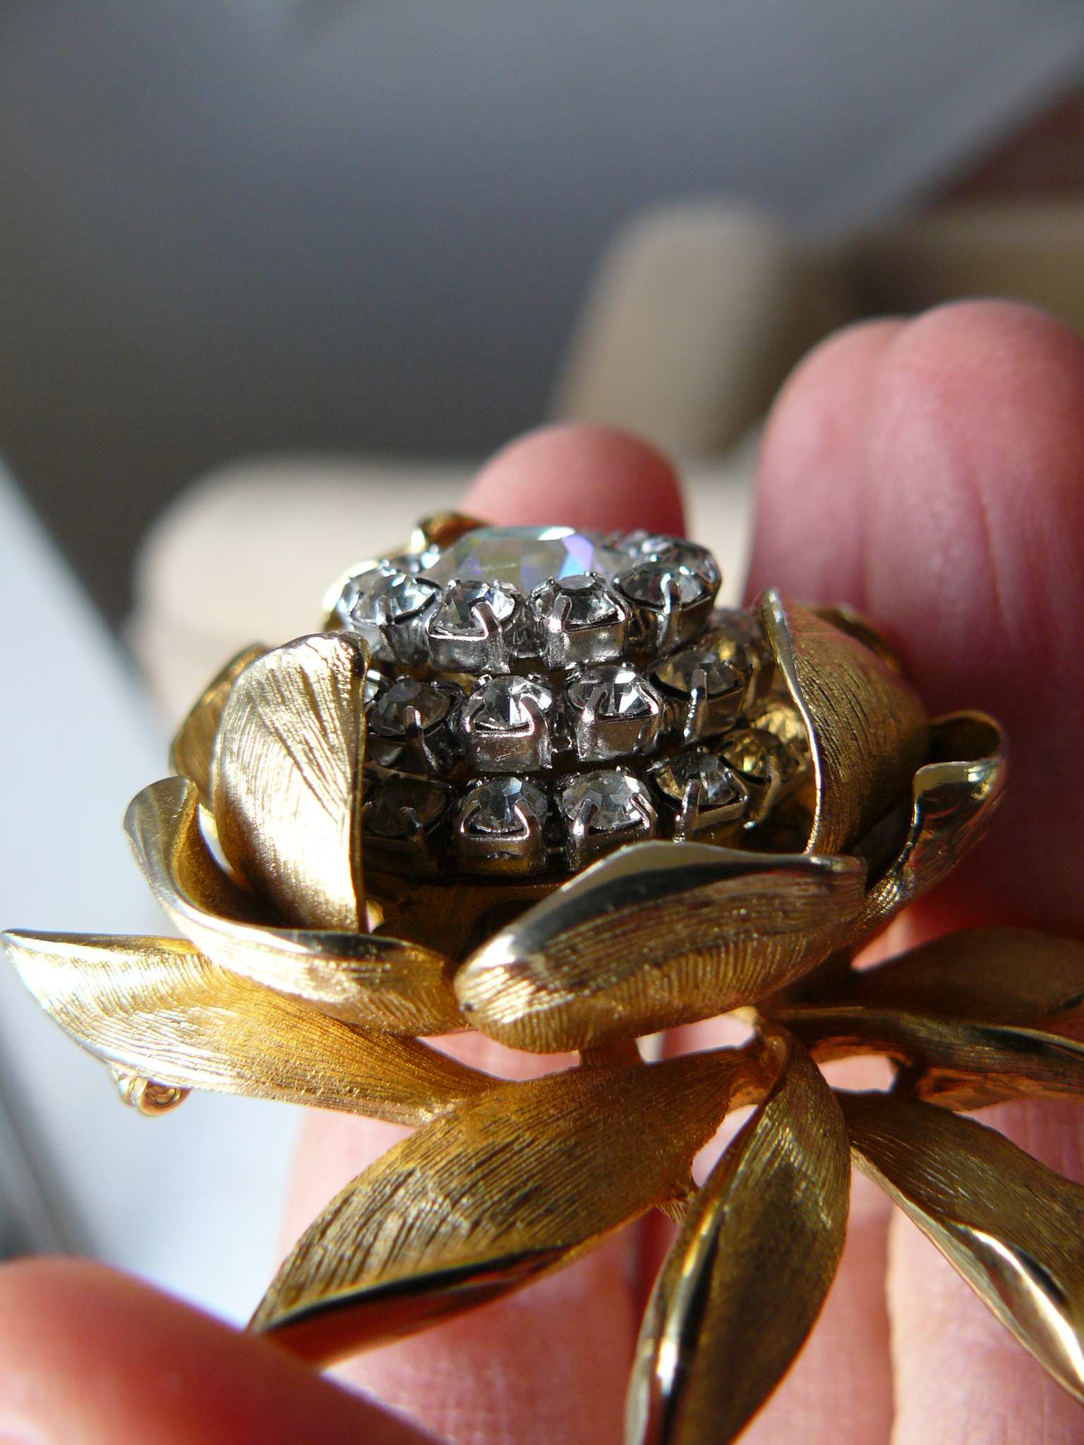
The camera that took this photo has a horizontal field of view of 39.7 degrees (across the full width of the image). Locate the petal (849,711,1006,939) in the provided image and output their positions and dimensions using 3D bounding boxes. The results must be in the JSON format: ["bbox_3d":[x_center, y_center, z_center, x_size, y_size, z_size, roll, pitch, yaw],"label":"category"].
[{"bbox_3d":[0.023,0.005,0.091,0.007,0.009,0.022,31,31,18],"label":"petal"}]

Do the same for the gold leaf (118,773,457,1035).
[{"bbox_3d":[-0.014,0.011,0.086,0.026,0.009,0.009,12,39,39],"label":"gold leaf"}]

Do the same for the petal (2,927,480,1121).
[{"bbox_3d":[-0.017,0.017,0.083,0.032,0.005,0.010,16,39,16],"label":"petal"}]

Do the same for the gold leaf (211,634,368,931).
[{"bbox_3d":[-0.014,0.003,0.087,0.006,0.017,0.018,-7,17,-34],"label":"gold leaf"}]

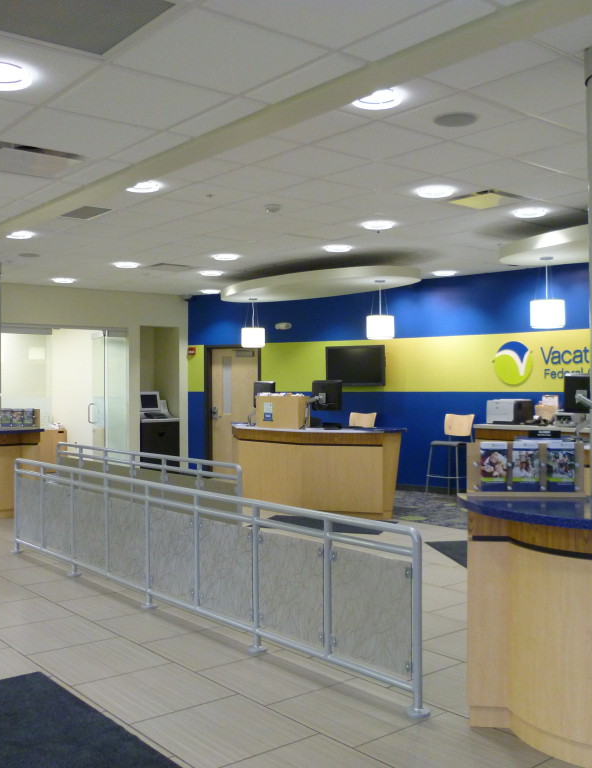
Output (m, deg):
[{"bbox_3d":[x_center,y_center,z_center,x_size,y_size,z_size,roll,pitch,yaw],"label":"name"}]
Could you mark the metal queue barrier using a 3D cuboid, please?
[{"bbox_3d":[-1.053,1.154,5.989,0.110,0.900,5.281,0,0,-39],"label":"metal queue barrier"}]

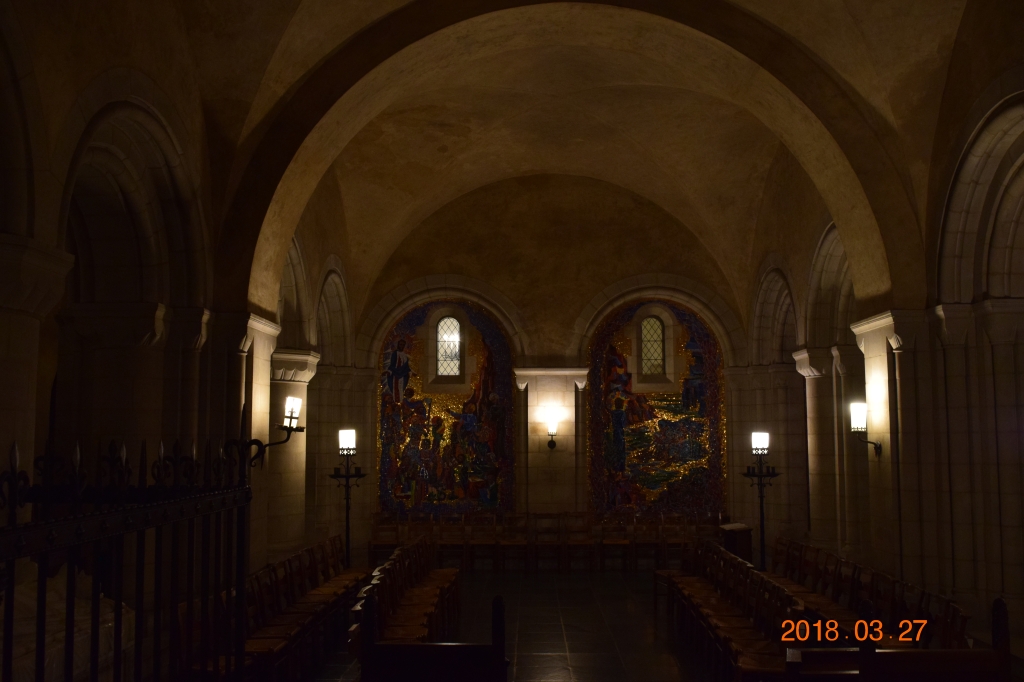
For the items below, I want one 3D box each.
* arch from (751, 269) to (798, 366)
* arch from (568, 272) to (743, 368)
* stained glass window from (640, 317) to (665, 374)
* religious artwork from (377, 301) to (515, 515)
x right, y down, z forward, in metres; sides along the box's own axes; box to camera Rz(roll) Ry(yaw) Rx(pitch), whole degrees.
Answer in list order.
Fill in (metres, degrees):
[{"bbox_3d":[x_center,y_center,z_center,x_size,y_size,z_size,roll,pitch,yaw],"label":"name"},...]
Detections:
[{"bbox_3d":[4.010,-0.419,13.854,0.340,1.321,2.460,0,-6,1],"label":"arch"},{"bbox_3d":[2.189,-0.272,14.125,2.573,1.404,0.420,0,-6,1],"label":"arch"},{"bbox_3d":[2.173,0.077,14.533,0.377,0.907,0.100,0,-6,1],"label":"stained glass window"},{"bbox_3d":[-1.095,1.121,15.238,2.220,3.598,0.120,0,-6,1],"label":"religious artwork"}]

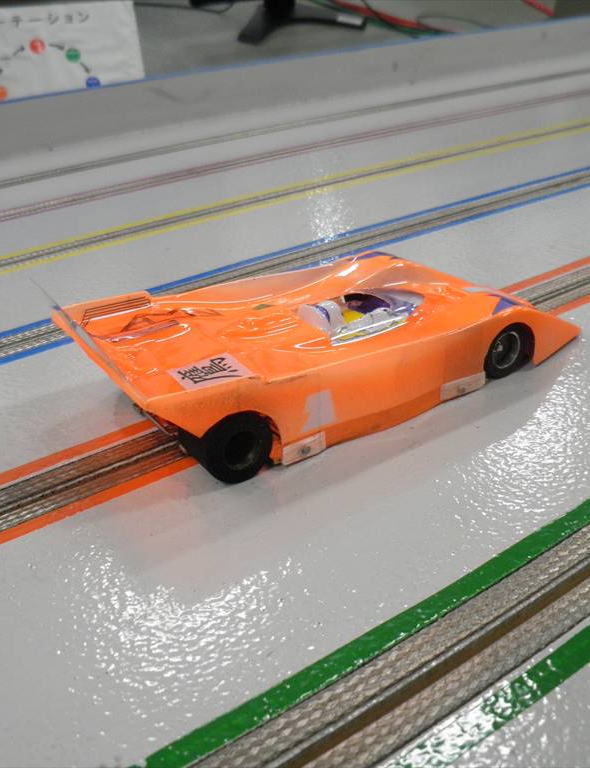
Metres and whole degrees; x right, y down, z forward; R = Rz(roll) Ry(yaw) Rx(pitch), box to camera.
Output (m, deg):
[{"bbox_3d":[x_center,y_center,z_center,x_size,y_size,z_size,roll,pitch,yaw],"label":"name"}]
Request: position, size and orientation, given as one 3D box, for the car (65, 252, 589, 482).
[{"bbox_3d":[0.014,-0.020,0.289,0.176,0.036,0.082,-19,29,-27],"label":"car"}]

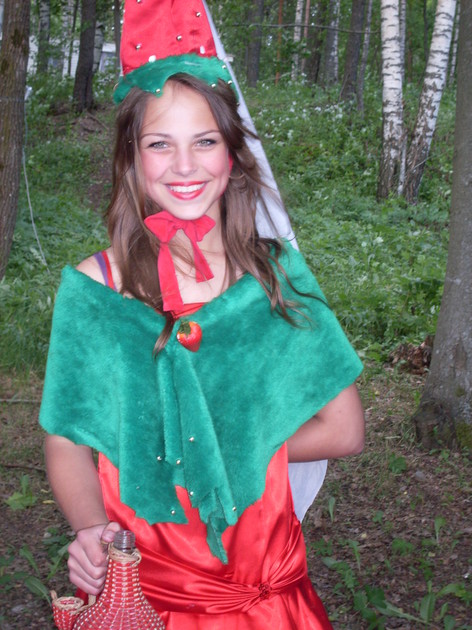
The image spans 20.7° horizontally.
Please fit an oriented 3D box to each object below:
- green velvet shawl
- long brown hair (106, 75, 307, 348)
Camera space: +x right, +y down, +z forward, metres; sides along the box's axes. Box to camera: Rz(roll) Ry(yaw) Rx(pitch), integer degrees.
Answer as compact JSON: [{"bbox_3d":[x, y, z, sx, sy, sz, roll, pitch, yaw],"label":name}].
[{"bbox_3d":[-0.052,0.127,1.910,0.475,0.455,0.290,3,6,0],"label":"green velvet shawl"},{"bbox_3d":[-0.043,-0.155,1.880,0.285,0.410,0.250,3,6,0],"label":"long brown hair"}]

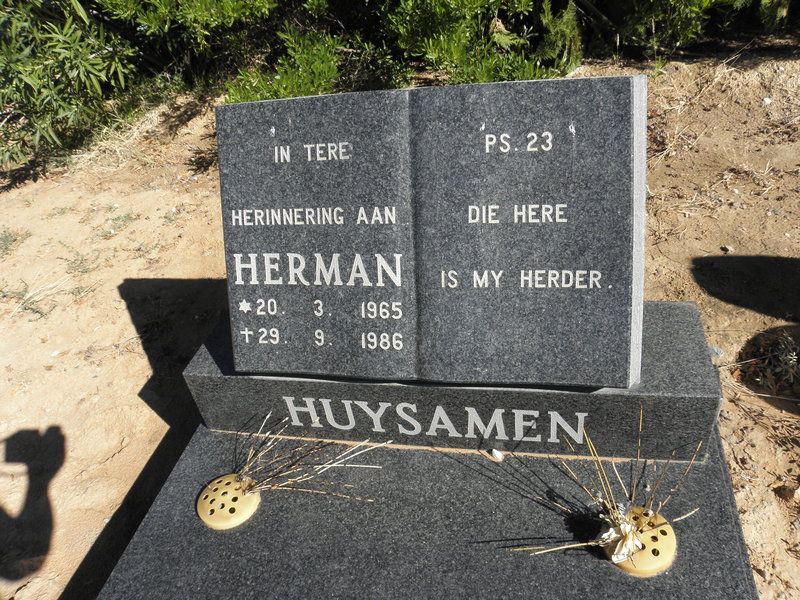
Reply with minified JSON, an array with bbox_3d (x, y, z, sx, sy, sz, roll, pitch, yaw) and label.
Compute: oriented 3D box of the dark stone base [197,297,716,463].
[{"bbox_3d":[0.074,0.141,1.210,0.970,0.167,0.241,0,39,15],"label":"dark stone base"}]

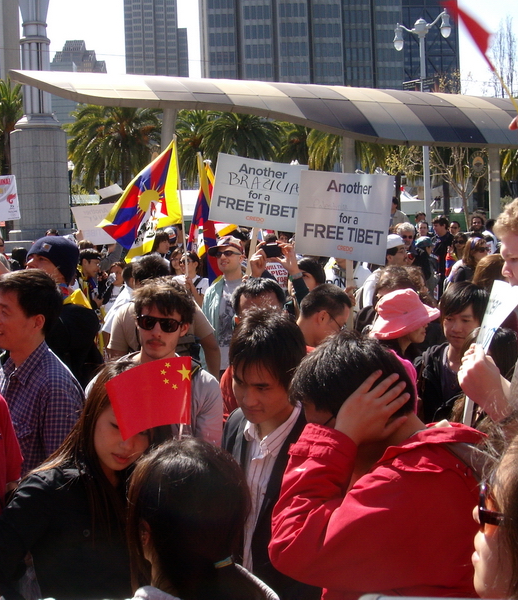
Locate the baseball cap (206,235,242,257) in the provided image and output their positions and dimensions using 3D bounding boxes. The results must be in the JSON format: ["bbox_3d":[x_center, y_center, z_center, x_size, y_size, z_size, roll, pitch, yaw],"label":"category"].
[{"bbox_3d":[-0.225,-0.366,5.900,0.180,0.140,0.260,3,4,44],"label":"baseball cap"}]

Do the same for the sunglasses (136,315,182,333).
[{"bbox_3d":[-0.306,0.072,2.830,0.145,0.048,0.145,7,2,8],"label":"sunglasses"}]

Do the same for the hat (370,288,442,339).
[{"bbox_3d":[0.630,0.063,3.800,0.320,0.160,0.310,-17,6,-6],"label":"hat"}]

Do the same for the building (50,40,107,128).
[{"bbox_3d":[-96.692,-91.042,475.344,34.000,101.000,34.000,-2,5,0],"label":"building"}]

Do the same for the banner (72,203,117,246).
[{"bbox_3d":[-1.679,-0.794,9.300,0.610,0.457,0.020,-16,15,30],"label":"banner"}]

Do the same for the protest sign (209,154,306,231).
[{"bbox_3d":[0.007,-0.713,5.850,0.610,0.457,0.020,9,1,3],"label":"protest sign"}]

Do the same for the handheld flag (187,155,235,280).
[{"bbox_3d":[-0.403,-0.686,7.300,0.420,1.050,0.350,0,6,24],"label":"handheld flag"}]

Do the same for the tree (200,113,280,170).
[{"bbox_3d":[-1.130,-8.709,64.000,6.000,10.800,6.000,-2,5,0],"label":"tree"}]

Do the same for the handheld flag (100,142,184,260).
[{"bbox_3d":[-1.170,-0.974,8.600,0.820,1.150,0.350,-2,6,6],"label":"handheld flag"}]

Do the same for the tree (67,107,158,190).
[{"bbox_3d":[-9.119,-7.821,57.000,6.400,10.800,6.400,-2,5,0],"label":"tree"}]

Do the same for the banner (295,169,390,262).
[{"bbox_3d":[0.467,-0.456,4.800,0.620,0.470,0.040,10,9,36],"label":"banner"}]

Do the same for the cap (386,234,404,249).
[{"bbox_3d":[1.026,-0.449,6.800,0.230,0.120,0.180,-3,6,-6],"label":"cap"}]

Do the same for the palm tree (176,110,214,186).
[{"bbox_3d":[-4.475,-9.241,61.669,6.500,10.600,6.500,-2,5,0],"label":"palm tree"}]

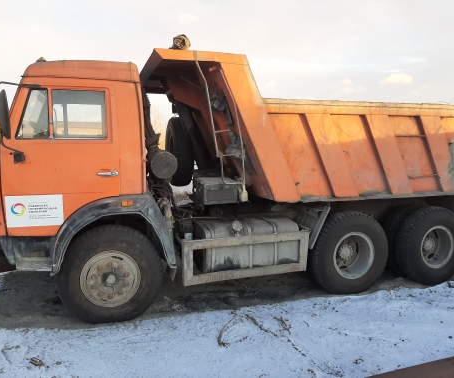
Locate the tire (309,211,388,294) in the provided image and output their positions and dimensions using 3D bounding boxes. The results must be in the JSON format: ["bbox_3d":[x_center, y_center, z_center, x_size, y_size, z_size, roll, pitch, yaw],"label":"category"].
[{"bbox_3d":[1.529,0.810,4.736,1.038,1.038,0.287,-2,6,-18],"label":"tire"}]

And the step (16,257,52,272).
[{"bbox_3d":[-1.826,0.704,3.616,0.320,0.120,0.170,-2,5,-13],"label":"step"}]

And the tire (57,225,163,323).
[{"bbox_3d":[-1.189,0.897,3.939,1.038,1.038,0.287,-1,5,-10],"label":"tire"}]

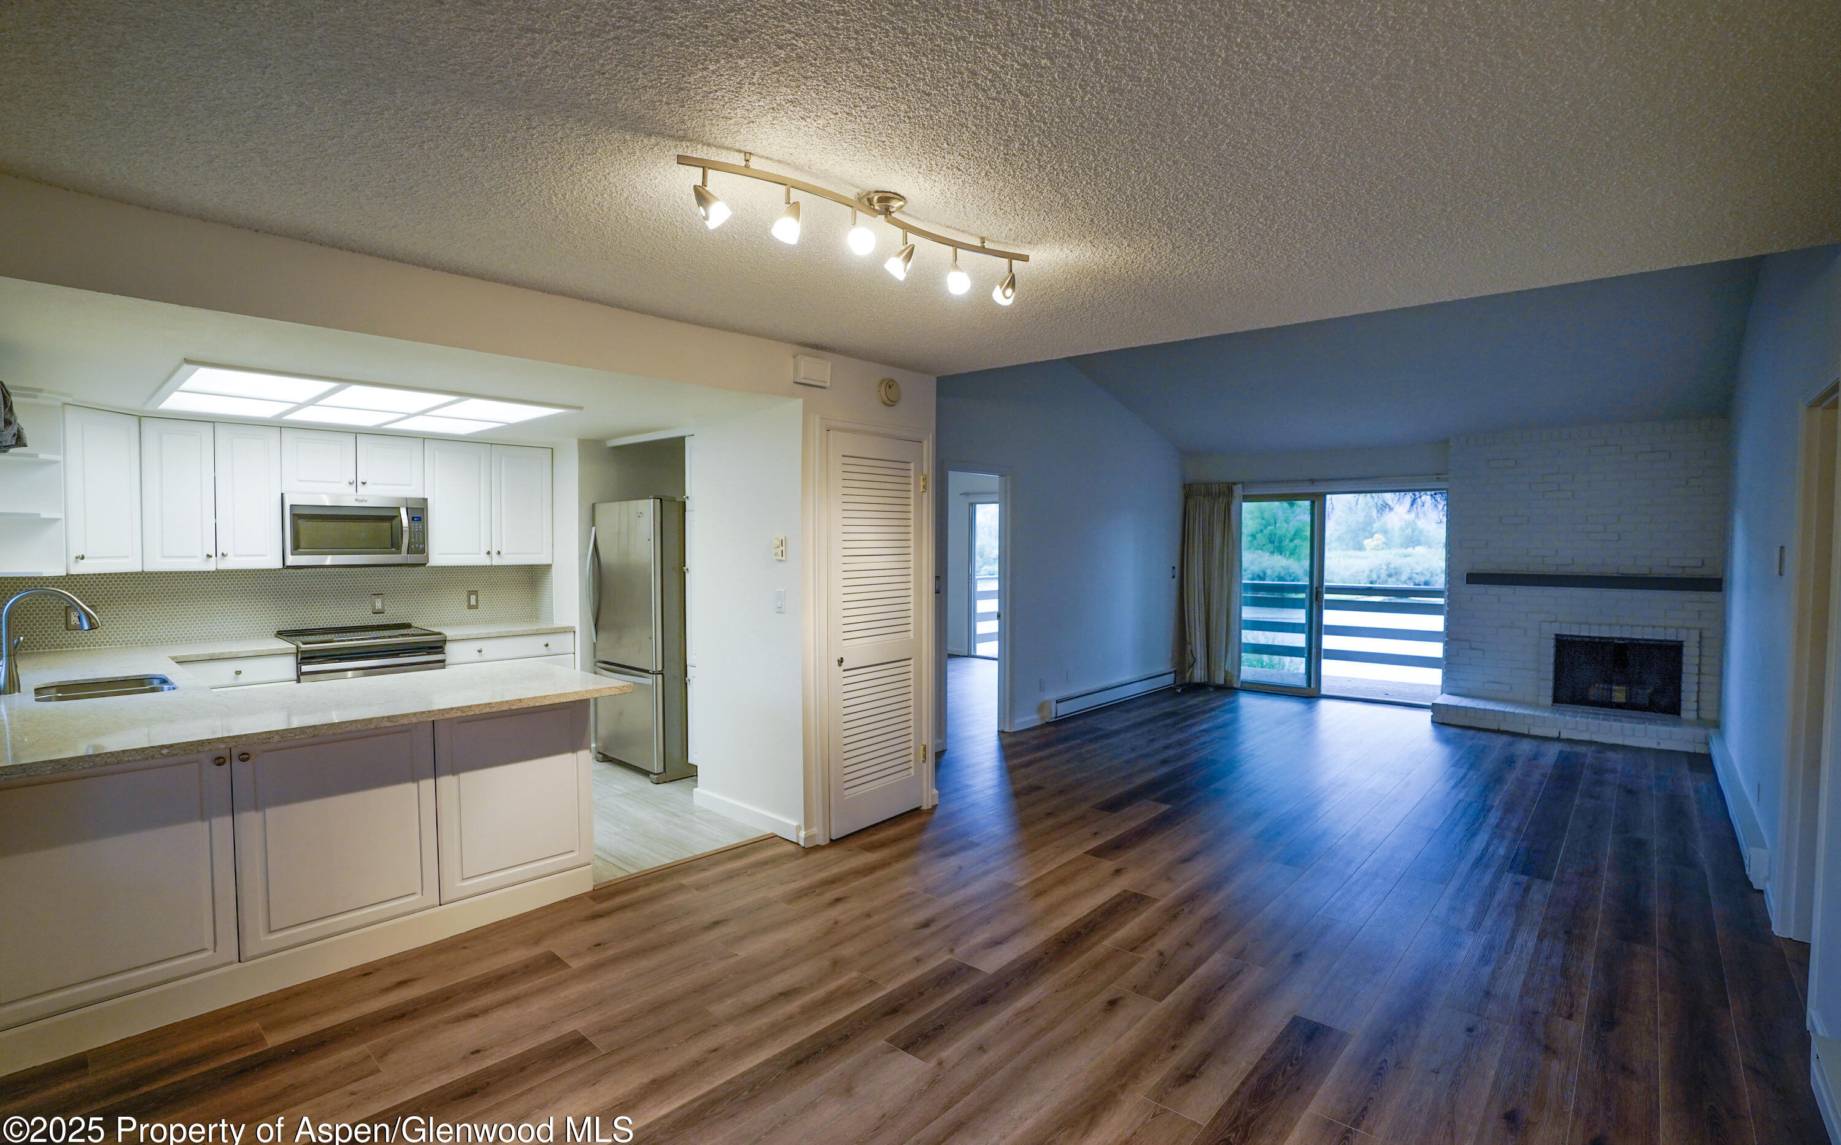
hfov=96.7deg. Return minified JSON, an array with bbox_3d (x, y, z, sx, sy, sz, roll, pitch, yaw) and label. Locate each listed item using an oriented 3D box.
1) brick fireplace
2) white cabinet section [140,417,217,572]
[{"bbox_3d":[5.151,0.059,6.482,1.720,2.420,0.550,2,3,38],"label":"brick fireplace"},{"bbox_3d":[-4.198,-0.426,4.616,0.325,0.821,0.300,2,3,42],"label":"white cabinet section"}]

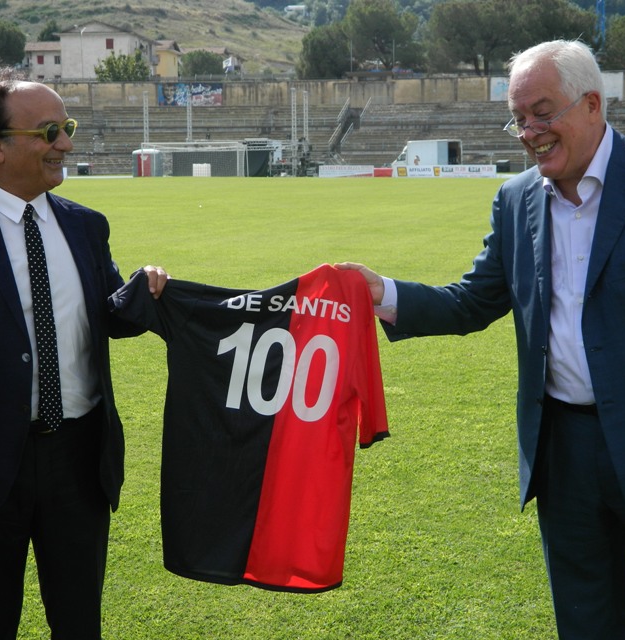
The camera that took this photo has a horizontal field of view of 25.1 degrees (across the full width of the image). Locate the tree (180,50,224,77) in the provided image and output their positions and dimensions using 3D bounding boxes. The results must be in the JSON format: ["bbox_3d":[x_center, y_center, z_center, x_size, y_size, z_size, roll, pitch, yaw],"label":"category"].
[{"bbox_3d":[-14.966,-34.374,192.000,6.150,4.920,6.150,0,7,0],"label":"tree"}]

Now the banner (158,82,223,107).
[{"bbox_3d":[-13.000,-24.051,150.000,6.990,2.510,0.100,0,7,0],"label":"banner"}]

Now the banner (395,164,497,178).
[{"bbox_3d":[10.168,-11.292,107.000,7.690,0.950,0.100,0,7,0],"label":"banner"}]

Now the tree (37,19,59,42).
[{"bbox_3d":[-43.494,-46.003,235.000,4.680,8.530,4.680,0,7,0],"label":"tree"}]

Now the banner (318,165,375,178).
[{"bbox_3d":[2.616,-11.292,107.000,4.210,0.950,0.100,0,7,0],"label":"banner"}]

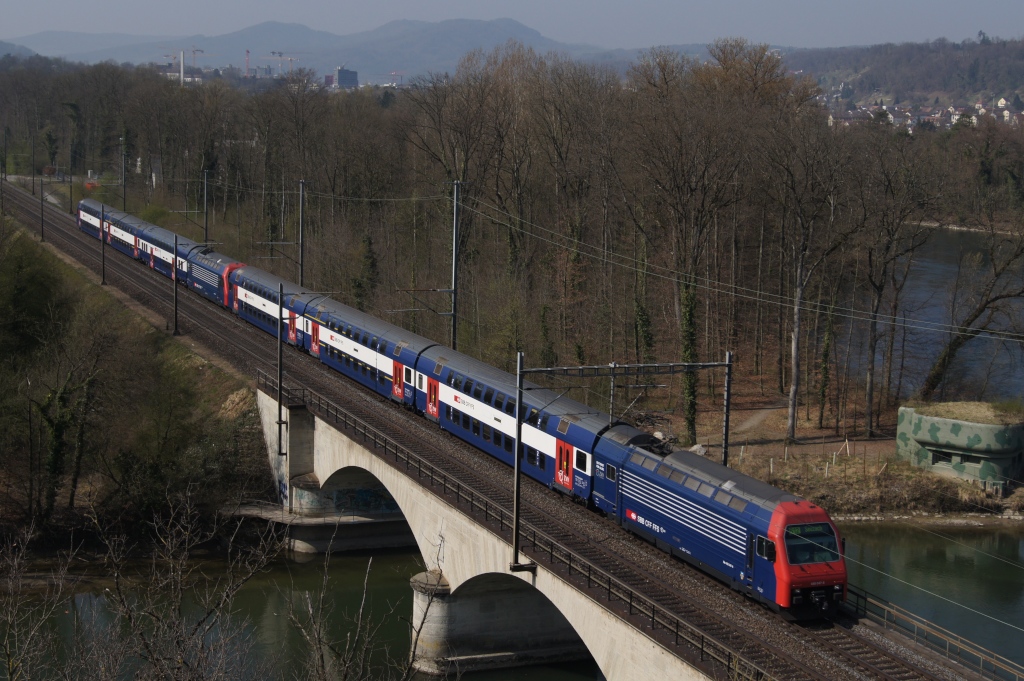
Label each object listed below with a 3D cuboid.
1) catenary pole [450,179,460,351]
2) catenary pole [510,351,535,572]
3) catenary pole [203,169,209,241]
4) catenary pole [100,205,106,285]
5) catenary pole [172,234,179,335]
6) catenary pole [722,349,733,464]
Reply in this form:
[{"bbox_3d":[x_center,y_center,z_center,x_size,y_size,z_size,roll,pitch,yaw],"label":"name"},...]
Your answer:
[{"bbox_3d":[-3.901,-3.072,115.496,0.280,15.400,0.280,-2,8,-22],"label":"catenary pole"},{"bbox_3d":[0.573,5.425,75.825,1.050,9.910,0.300,-2,8,-22],"label":"catenary pole"},{"bbox_3d":[-33.607,-12.585,187.433,0.270,12.300,0.270,-2,8,-22],"label":"catenary pole"},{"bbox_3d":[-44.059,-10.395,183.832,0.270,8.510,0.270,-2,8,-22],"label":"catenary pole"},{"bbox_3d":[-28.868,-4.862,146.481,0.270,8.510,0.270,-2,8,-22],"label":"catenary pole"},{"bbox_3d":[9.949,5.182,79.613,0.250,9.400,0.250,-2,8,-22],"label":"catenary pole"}]

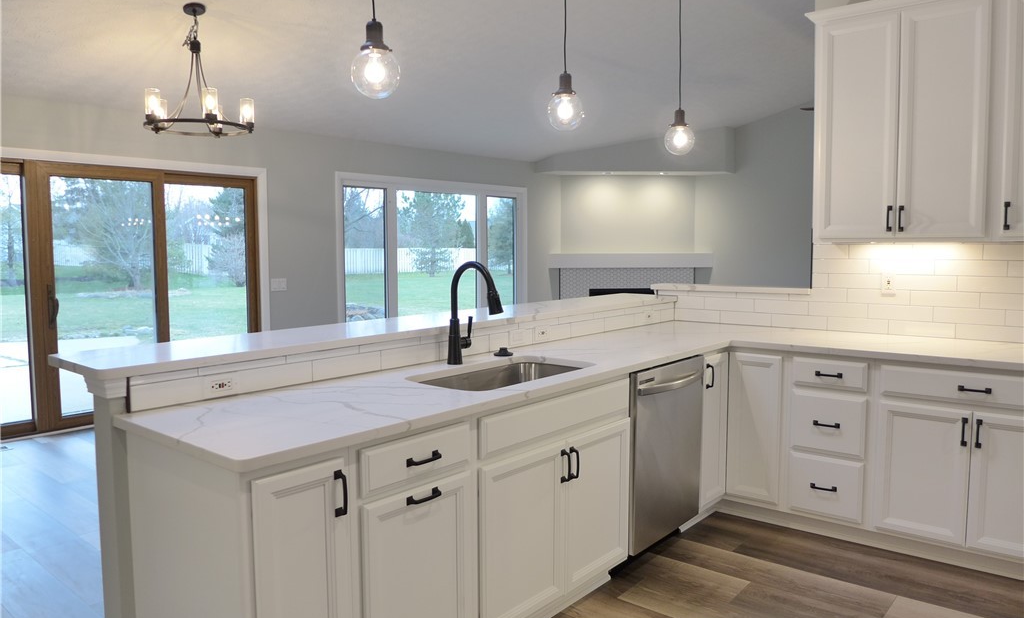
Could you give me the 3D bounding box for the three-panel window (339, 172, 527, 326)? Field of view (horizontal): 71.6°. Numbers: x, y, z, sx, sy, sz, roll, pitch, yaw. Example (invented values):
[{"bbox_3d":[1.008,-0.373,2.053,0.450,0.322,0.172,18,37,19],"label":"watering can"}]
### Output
[{"bbox_3d":[-0.811,-0.673,8.381,0.110,1.650,3.040,4,6,40],"label":"three-panel window"}]

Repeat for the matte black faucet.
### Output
[{"bbox_3d":[-0.123,0.014,2.771,0.285,0.405,0.124,4,6,40],"label":"matte black faucet"}]

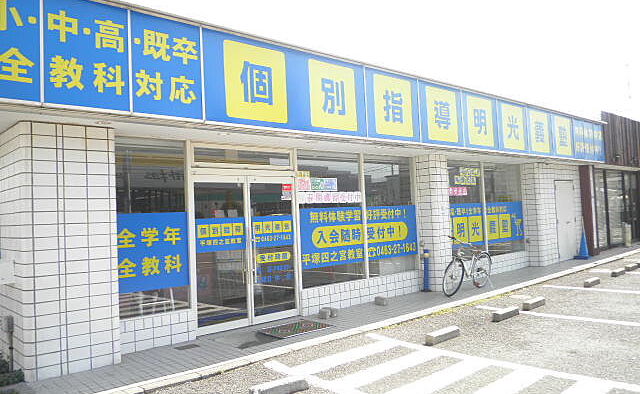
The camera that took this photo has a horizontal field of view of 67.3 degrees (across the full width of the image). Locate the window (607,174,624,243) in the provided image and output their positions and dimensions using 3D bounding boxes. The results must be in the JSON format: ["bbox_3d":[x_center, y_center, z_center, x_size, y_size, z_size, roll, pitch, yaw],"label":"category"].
[{"bbox_3d":[10.233,0.394,16.661,1.414,2.569,0.100,-1,-3,-41],"label":"window"}]

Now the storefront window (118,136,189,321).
[{"bbox_3d":[-2.078,0.362,6.056,0.912,2.189,0.100,-1,-3,-41],"label":"storefront window"}]

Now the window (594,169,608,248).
[{"bbox_3d":[9.295,0.385,15.853,0.851,2.607,0.100,-1,-3,-41],"label":"window"}]

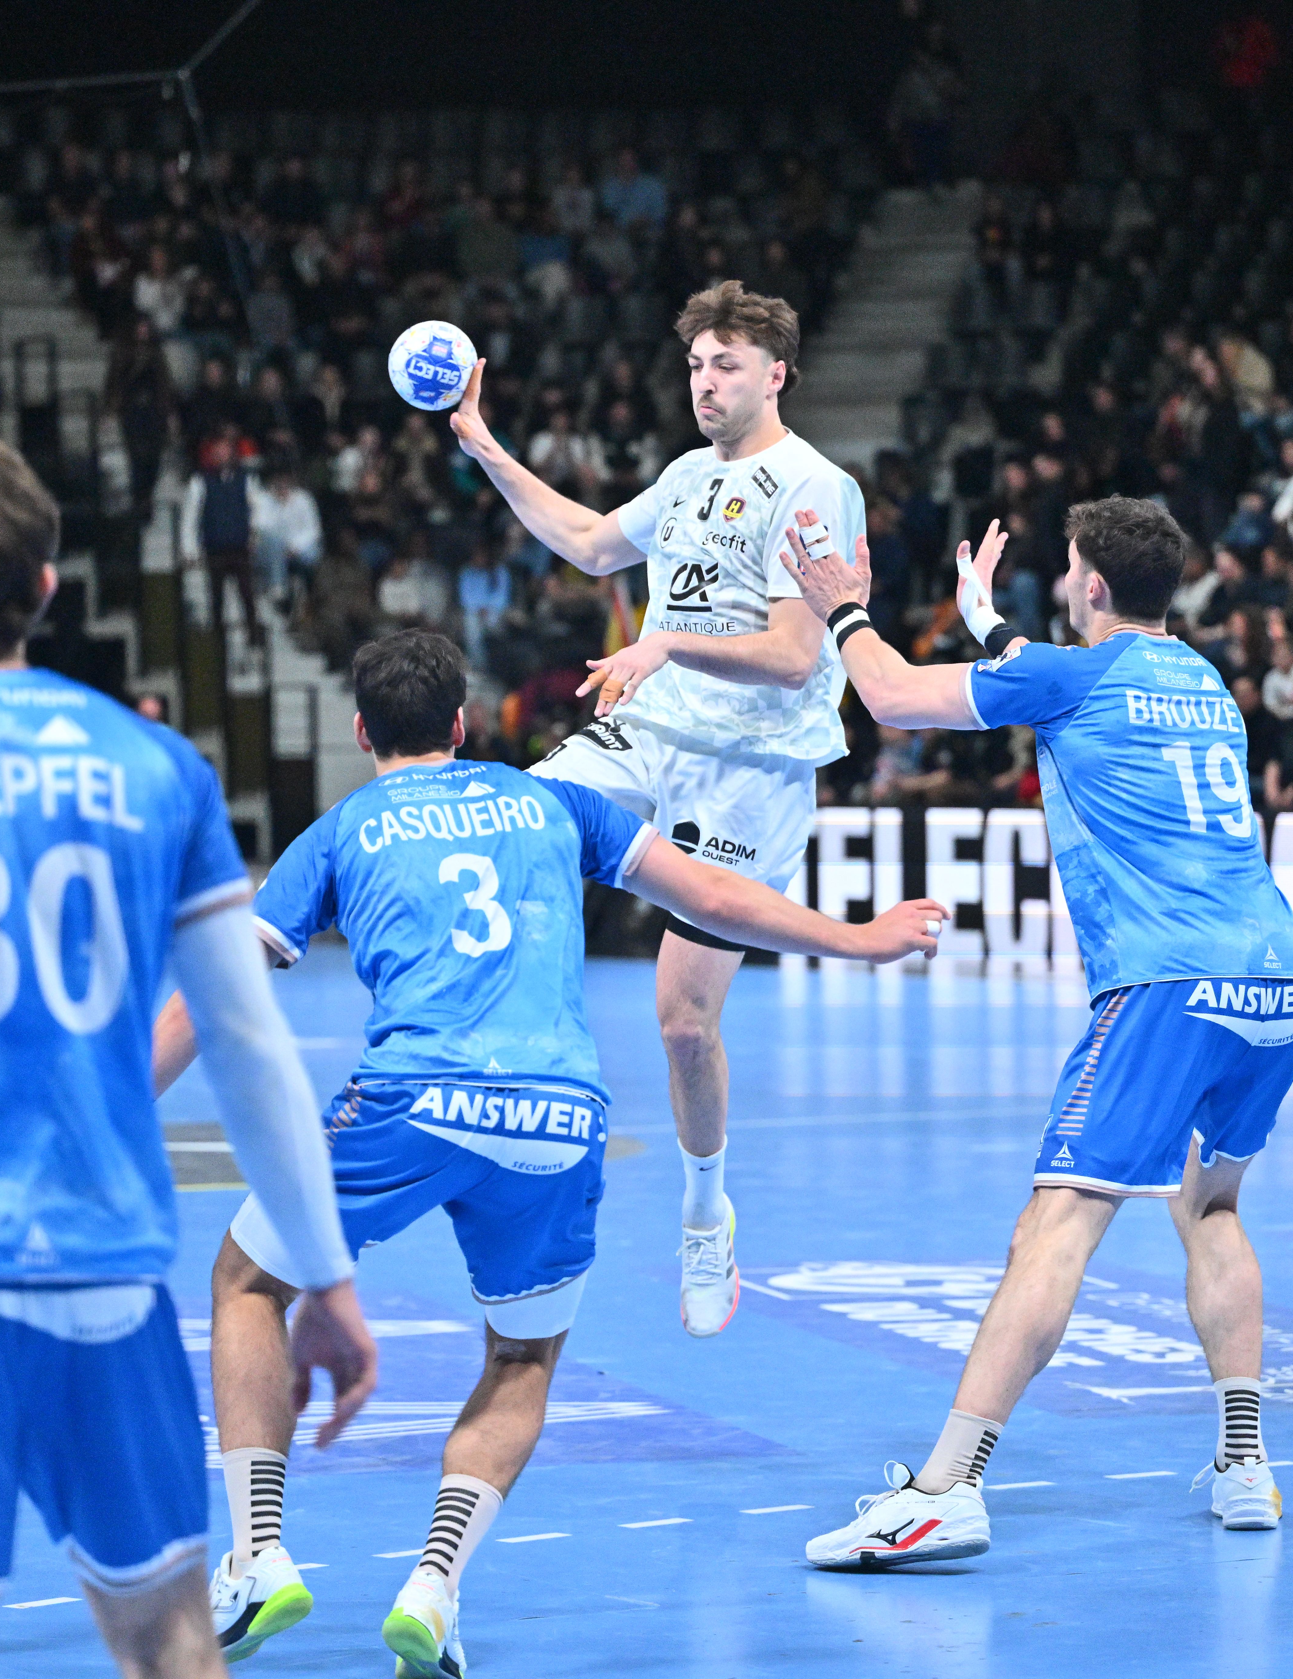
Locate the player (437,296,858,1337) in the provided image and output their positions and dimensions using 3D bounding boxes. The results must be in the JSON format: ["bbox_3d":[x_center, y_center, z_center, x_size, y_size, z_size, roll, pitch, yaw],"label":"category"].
[{"bbox_3d":[0.020,-0.055,14.050,0.760,2.180,0.840,0,1,37],"label":"player"}]

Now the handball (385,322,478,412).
[{"bbox_3d":[-0.444,-0.986,14.120,0.189,0.189,0.189,-1,1,0],"label":"handball"}]

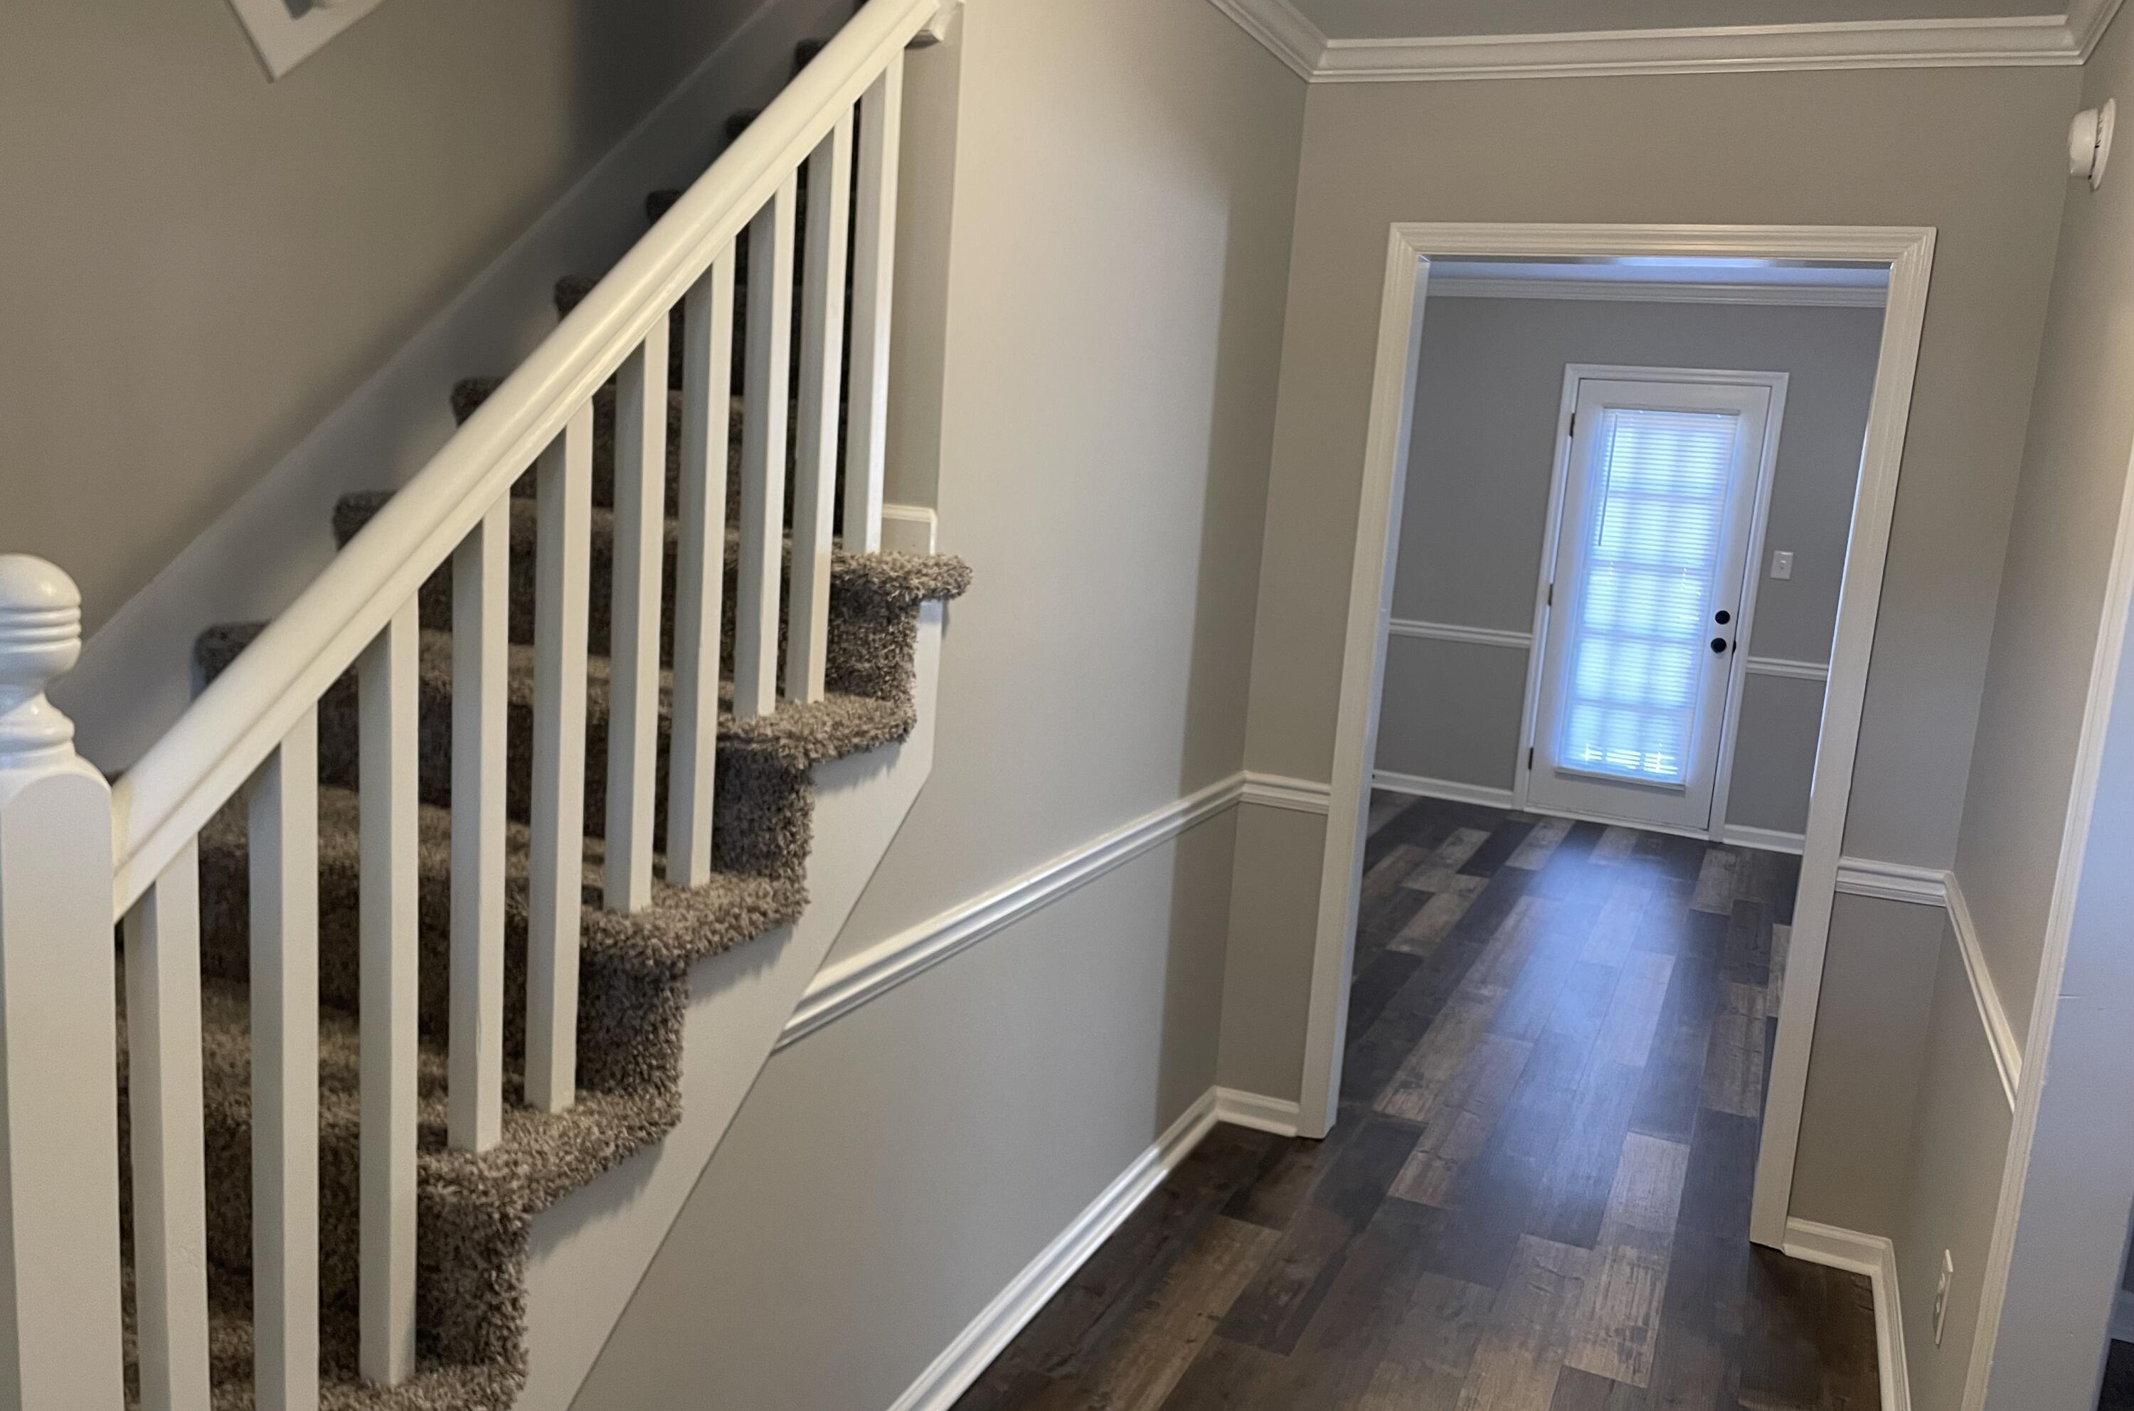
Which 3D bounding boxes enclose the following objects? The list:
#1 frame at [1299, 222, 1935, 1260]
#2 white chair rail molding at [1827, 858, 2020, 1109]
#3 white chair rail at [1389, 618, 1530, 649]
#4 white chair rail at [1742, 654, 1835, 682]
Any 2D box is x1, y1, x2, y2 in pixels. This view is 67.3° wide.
[{"bbox_3d":[1.124,0.048,3.458,1.052,2.081,0.130,8,10,24],"label":"frame"},{"bbox_3d":[1.410,0.423,2.675,0.189,0.079,1.166,8,10,24],"label":"white chair rail molding"},{"bbox_3d":[1.888,-0.345,7.762,0.729,0.073,0.025,8,10,24],"label":"white chair rail"},{"bbox_3d":[3.237,-0.155,7.169,0.351,0.073,0.025,8,10,24],"label":"white chair rail"}]

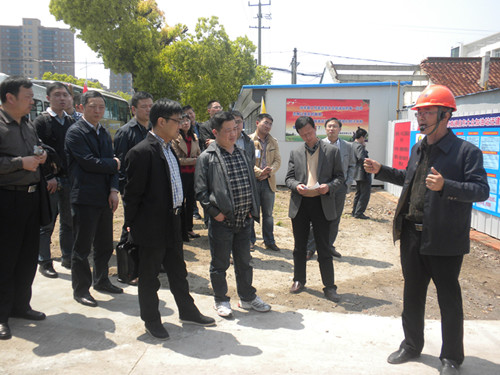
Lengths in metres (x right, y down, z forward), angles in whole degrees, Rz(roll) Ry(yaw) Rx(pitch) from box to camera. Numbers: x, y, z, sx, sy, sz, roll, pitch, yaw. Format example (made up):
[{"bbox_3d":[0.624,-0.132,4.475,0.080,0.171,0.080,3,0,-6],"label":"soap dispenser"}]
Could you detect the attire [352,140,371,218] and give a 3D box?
[{"bbox_3d":[2.104,-0.156,10.086,0.330,1.475,0.450,0,5,-12],"label":"attire"}]

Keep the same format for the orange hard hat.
[{"bbox_3d":[1.124,-0.546,3.280,0.285,0.160,0.220,-1,6,-18],"label":"orange hard hat"}]

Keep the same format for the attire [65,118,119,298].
[{"bbox_3d":[-1.323,0.173,4.462,0.500,1.488,0.350,-4,6,-40],"label":"attire"}]

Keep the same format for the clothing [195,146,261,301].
[{"bbox_3d":[-0.185,0.310,4.602,0.550,1.390,0.360,-3,6,-37],"label":"clothing"}]

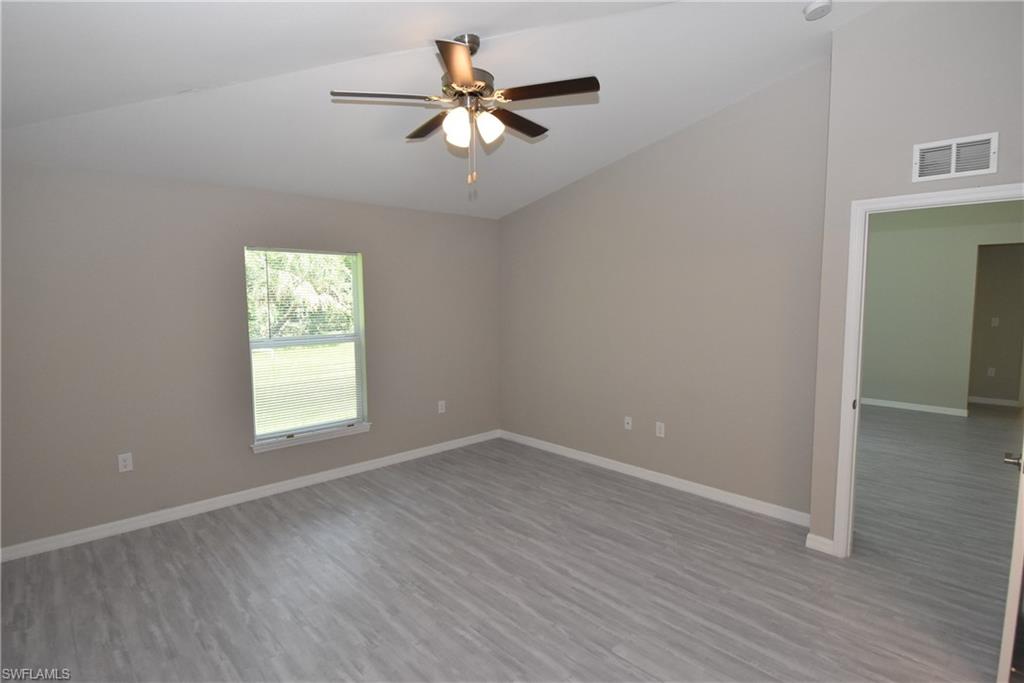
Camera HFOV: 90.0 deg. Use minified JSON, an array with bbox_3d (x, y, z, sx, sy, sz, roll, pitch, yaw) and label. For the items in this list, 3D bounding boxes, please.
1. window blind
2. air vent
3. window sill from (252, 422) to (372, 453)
[{"bbox_3d":[-1.704,0.010,4.307,0.940,1.515,0.045,-5,7,-43],"label":"window blind"},{"bbox_3d":[2.248,-0.930,2.603,0.025,0.196,0.330,-5,7,-43],"label":"air vent"},{"bbox_3d":[-1.670,0.808,4.354,1.025,0.068,0.105,-5,7,-43],"label":"window sill"}]

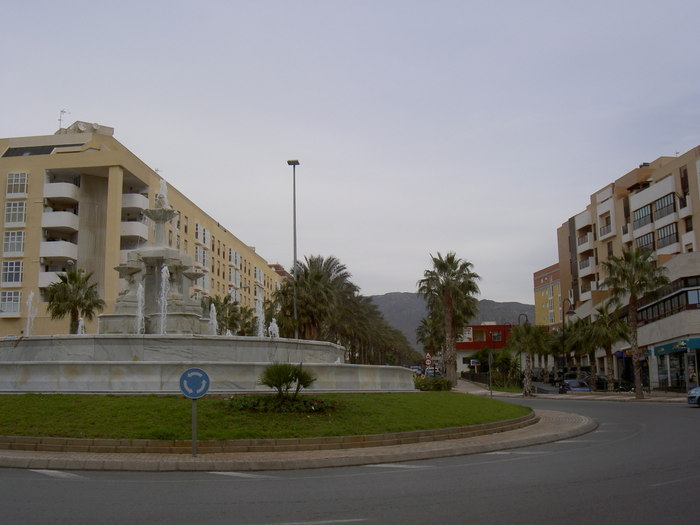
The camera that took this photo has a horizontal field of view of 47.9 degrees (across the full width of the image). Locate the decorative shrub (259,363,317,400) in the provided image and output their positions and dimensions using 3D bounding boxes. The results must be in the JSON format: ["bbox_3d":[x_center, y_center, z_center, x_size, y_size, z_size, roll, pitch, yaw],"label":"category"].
[{"bbox_3d":[-1.552,2.941,19.587,1.400,0.910,1.400,0,-10,0],"label":"decorative shrub"}]

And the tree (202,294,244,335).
[{"bbox_3d":[-10.240,6.475,63.843,3.500,7.830,3.500,0,-10,0],"label":"tree"}]

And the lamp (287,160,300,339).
[{"bbox_3d":[-3.552,0.873,49.585,0.800,15.130,0.450,0,-10,0],"label":"lamp"}]

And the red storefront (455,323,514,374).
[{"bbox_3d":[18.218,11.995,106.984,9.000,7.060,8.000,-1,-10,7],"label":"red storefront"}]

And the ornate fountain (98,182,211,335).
[{"bbox_3d":[-7.182,0.073,29.123,4.100,6.260,4.100,0,-10,0],"label":"ornate fountain"}]

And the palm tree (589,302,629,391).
[{"bbox_3d":[18.612,6.053,56.786,2.790,6.380,2.790,0,-10,0],"label":"palm tree"}]

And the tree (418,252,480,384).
[{"bbox_3d":[7.588,4.273,60.150,4.590,10.240,4.590,0,-10,0],"label":"tree"}]

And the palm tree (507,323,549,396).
[{"bbox_3d":[11.181,6.092,49.681,2.570,4.630,2.570,0,-10,0],"label":"palm tree"}]

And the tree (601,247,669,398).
[{"bbox_3d":[16.621,3.432,46.078,3.850,8.890,3.850,0,-10,0],"label":"tree"}]

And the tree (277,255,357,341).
[{"bbox_3d":[-2.468,4.453,58.097,5.900,10.250,5.900,0,-10,0],"label":"tree"}]

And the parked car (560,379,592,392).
[{"bbox_3d":[17.373,9.629,60.226,1.700,1.450,4.000,-1,-10,7],"label":"parked car"}]

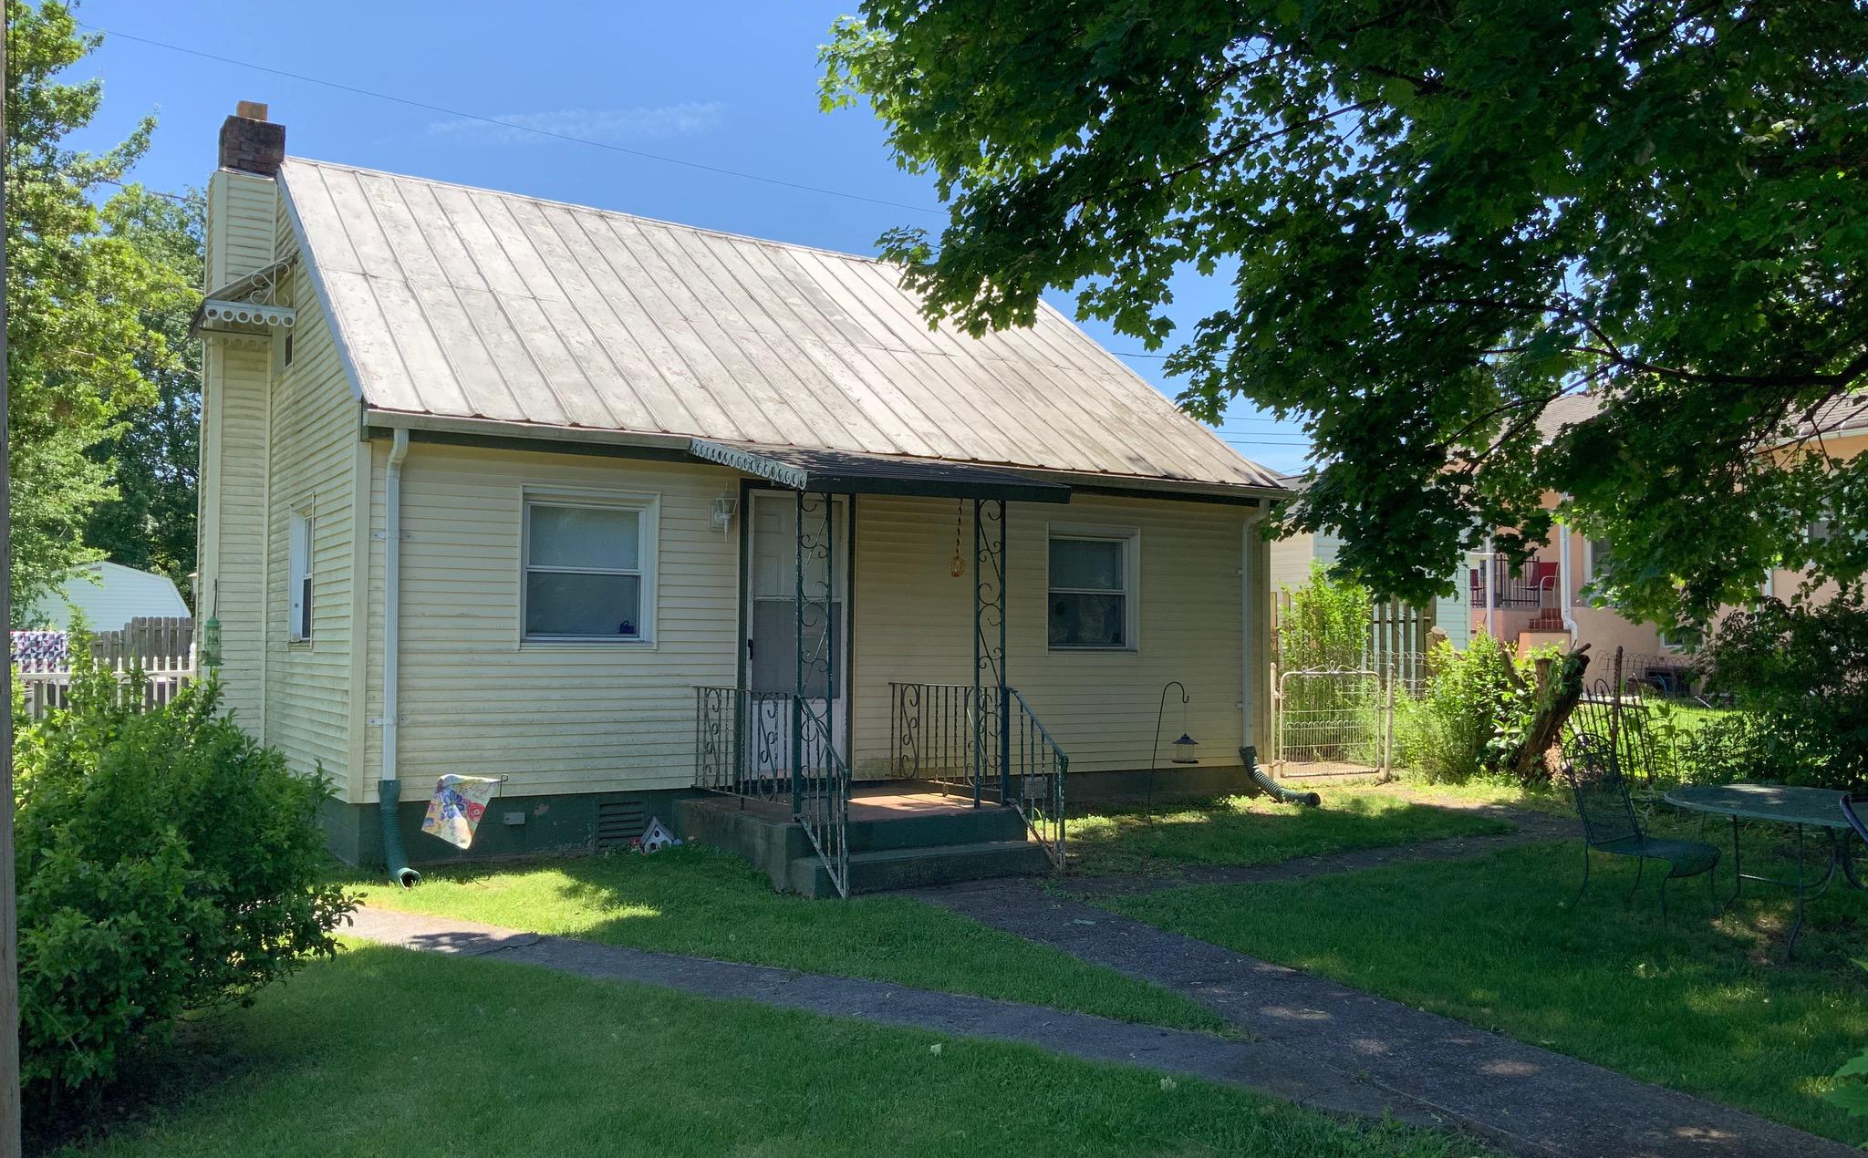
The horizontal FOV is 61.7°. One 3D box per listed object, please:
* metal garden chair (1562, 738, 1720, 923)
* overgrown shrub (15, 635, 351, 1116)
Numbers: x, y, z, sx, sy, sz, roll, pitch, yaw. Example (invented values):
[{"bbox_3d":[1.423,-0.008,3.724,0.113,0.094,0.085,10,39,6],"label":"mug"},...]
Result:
[{"bbox_3d":[3.806,1.347,8.462,0.560,0.960,0.670,2,-3,-31],"label":"metal garden chair"},{"bbox_3d":[-2.817,0.936,5.646,1.500,1.500,1.500,2,-3,-26],"label":"overgrown shrub"}]

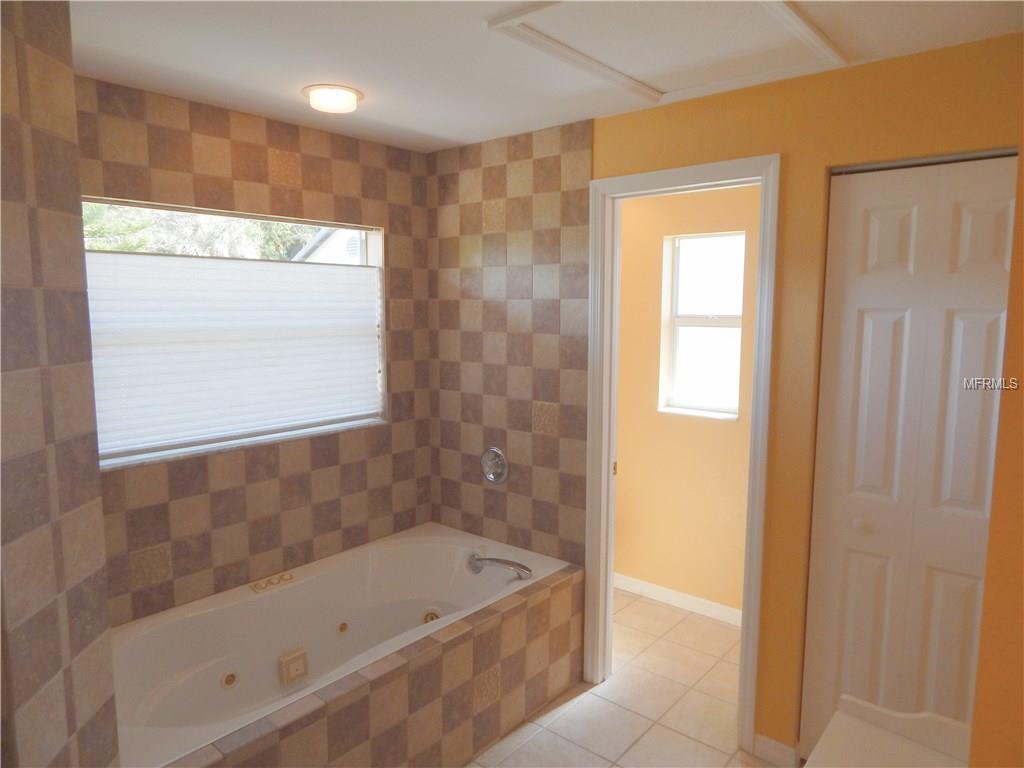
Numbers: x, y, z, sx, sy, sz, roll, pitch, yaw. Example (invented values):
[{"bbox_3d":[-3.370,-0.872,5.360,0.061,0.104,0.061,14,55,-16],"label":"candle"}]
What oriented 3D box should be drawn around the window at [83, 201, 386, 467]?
[{"bbox_3d":[-1.053,-0.219,2.657,0.110,0.918,1.280,6,9,40],"label":"window"}]

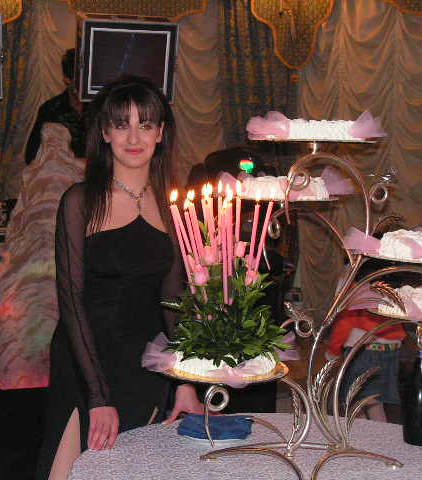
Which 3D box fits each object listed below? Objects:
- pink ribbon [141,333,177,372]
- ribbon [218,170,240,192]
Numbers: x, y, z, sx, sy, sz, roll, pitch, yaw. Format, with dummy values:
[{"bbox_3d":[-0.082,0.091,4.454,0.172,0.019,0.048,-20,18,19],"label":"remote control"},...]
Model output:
[{"bbox_3d":[-0.132,0.287,2.880,0.090,0.098,0.090,4,6,19],"label":"pink ribbon"},{"bbox_3d":[0.048,-0.159,3.150,0.075,0.070,0.075,4,6,19],"label":"ribbon"}]

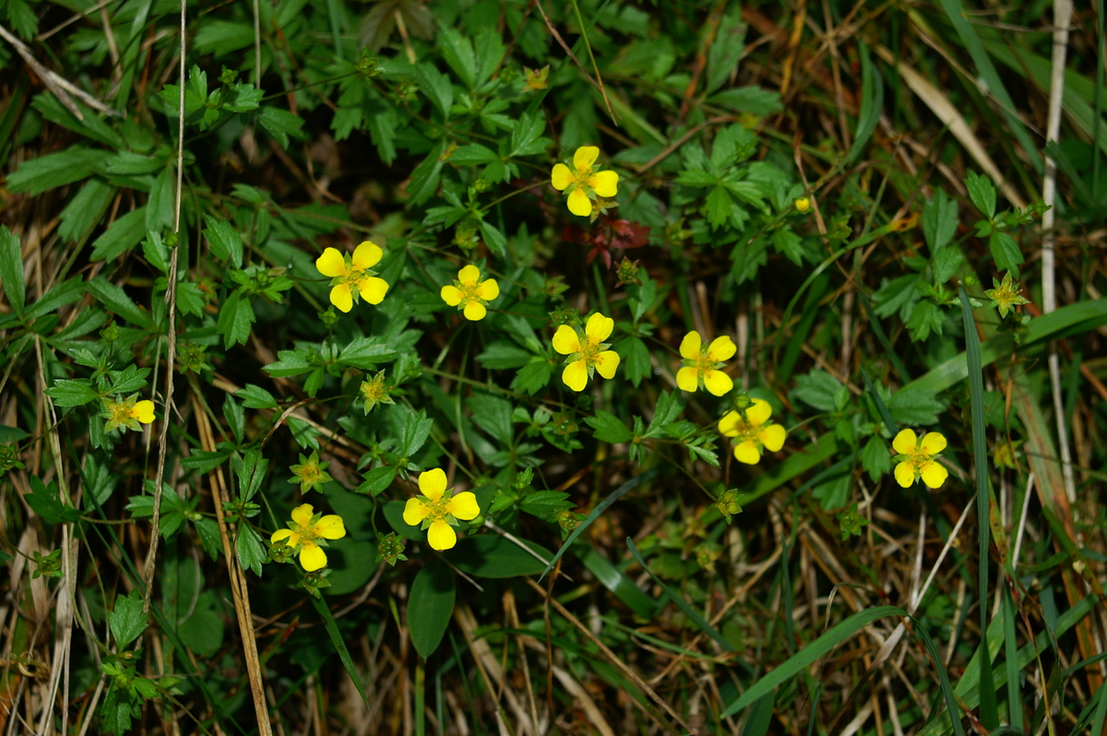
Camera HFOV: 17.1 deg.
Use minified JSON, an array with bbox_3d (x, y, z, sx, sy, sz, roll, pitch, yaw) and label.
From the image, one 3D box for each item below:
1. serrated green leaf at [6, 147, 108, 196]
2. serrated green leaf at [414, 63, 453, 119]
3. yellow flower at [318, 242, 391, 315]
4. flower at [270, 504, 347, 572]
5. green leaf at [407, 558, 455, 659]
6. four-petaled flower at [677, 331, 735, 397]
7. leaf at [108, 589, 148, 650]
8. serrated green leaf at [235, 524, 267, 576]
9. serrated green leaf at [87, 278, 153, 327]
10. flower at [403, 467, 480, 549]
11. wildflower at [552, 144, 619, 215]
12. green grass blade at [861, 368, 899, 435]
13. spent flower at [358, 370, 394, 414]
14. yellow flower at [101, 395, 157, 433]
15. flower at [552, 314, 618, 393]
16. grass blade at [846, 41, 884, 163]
[{"bbox_3d":[-0.078,-0.031,0.580,0.016,0.003,0.006,-15,67,-6],"label":"serrated green leaf"},{"bbox_3d":[-0.018,-0.040,0.532,0.004,0.002,0.010,-27,68,-12],"label":"serrated green leaf"},{"bbox_3d":[-0.028,-0.013,0.508,0.010,0.004,0.010,0,72,0],"label":"yellow flower"},{"bbox_3d":[-0.037,0.026,0.561,0.011,0.004,0.011,0,72,0],"label":"flower"},{"bbox_3d":[-0.019,0.038,0.579,0.007,0.004,0.017,7,70,3],"label":"green leaf"},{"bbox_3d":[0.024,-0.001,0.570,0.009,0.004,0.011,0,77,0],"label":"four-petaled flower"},{"bbox_3d":[-0.065,0.038,0.564,0.006,0.003,0.009,9,70,3],"label":"leaf"},{"bbox_3d":[-0.045,0.027,0.547,0.005,0.003,0.009,-17,68,-7],"label":"serrated green leaf"},{"bbox_3d":[-0.061,-0.009,0.522,0.012,0.002,0.003,37,70,16],"label":"serrated green leaf"},{"bbox_3d":[-0.015,0.019,0.498,0.010,0.004,0.012,0,76,0],"label":"flower"},{"bbox_3d":[0.005,-0.029,0.568,0.011,0.004,0.011,0,76,0],"label":"wildflower"},{"bbox_3d":[0.046,0.005,0.516,0.001,0.002,0.011,-25,68,-11],"label":"green grass blade"},{"bbox_3d":[-0.024,0.003,0.506,0.005,0.004,0.006,2,69,-5],"label":"spent flower"},{"bbox_3d":[-0.064,0.007,0.553,0.008,0.004,0.006,0,76,0],"label":"yellow flower"},{"bbox_3d":[0.005,-0.002,0.550,0.010,0.004,0.012,0,76,0],"label":"flower"},{"bbox_3d":[0.045,-0.039,0.538,0.004,0.003,0.020,8,64,4],"label":"grass blade"}]

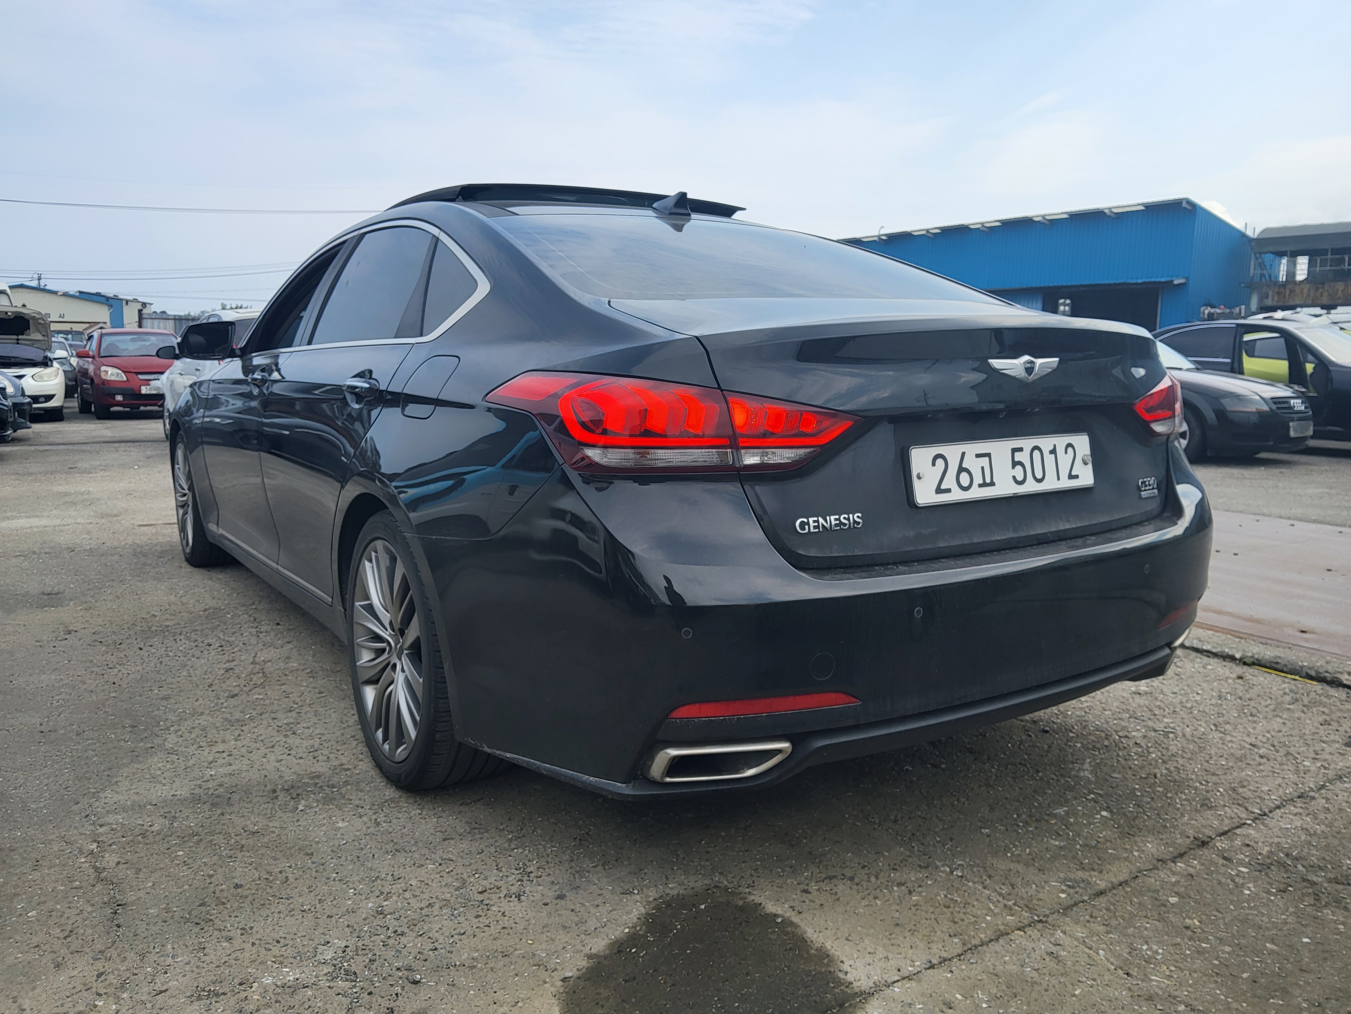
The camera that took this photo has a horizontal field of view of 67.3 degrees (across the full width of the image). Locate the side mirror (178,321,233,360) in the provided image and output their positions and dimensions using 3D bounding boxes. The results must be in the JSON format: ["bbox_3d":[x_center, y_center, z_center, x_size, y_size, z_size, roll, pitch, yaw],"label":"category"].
[{"bbox_3d":[-1.711,-0.611,3.721,0.225,0.140,0.145,-5,10,-33],"label":"side mirror"}]

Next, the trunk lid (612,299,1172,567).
[{"bbox_3d":[0.502,-0.199,2.144,1.340,0.490,0.610,-5,10,-33],"label":"trunk lid"}]

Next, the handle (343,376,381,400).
[{"bbox_3d":[-0.706,-0.268,2.275,0.055,0.050,0.235,-5,10,-33],"label":"handle"}]

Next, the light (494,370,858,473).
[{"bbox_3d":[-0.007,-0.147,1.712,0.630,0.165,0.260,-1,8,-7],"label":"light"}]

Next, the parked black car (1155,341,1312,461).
[{"bbox_3d":[4.811,-1.294,11.399,1.770,1.360,4.080,-7,11,-39],"label":"parked black car"}]

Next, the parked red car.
[{"bbox_3d":[-9.244,-2.335,17.536,1.700,1.470,4.100,-5,10,-33],"label":"parked red car"}]

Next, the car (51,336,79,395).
[{"bbox_3d":[-15.977,-3.515,25.339,1.770,1.470,4.450,-5,10,-33],"label":"car"}]

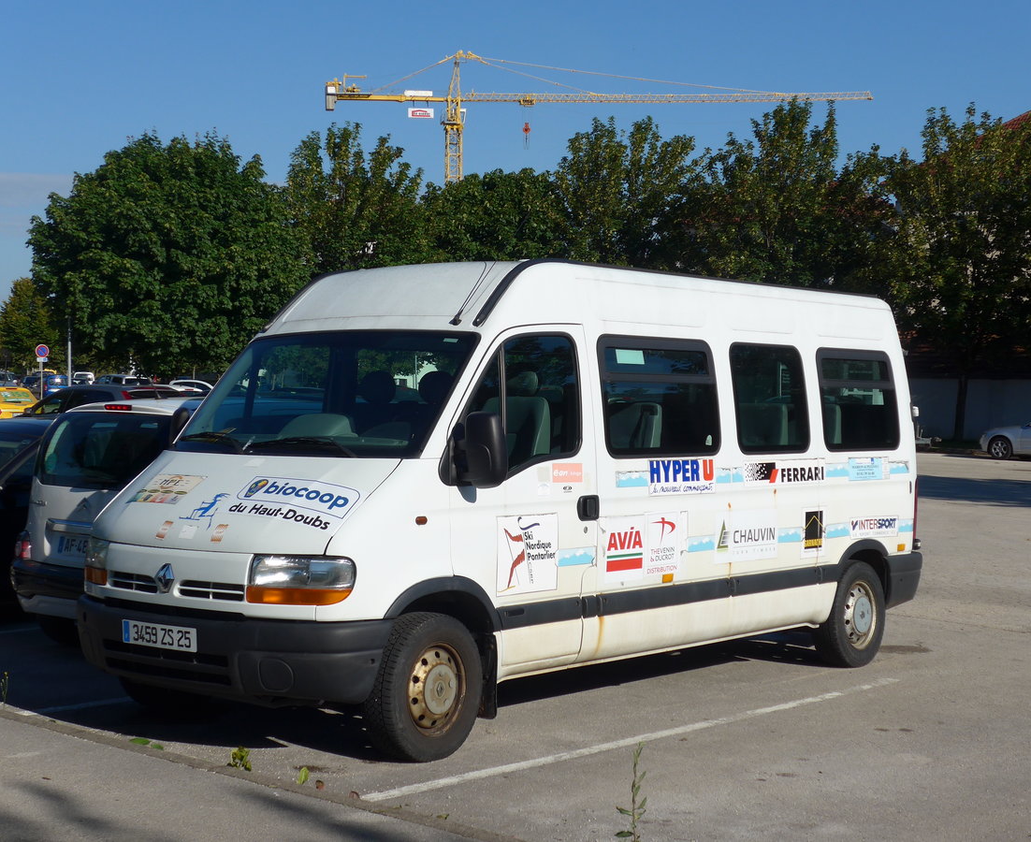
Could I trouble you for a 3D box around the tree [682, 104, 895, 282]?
[{"bbox_3d":[8.860,-4.800,58.000,6.600,11.100,6.400,1,1,0],"label":"tree"}]

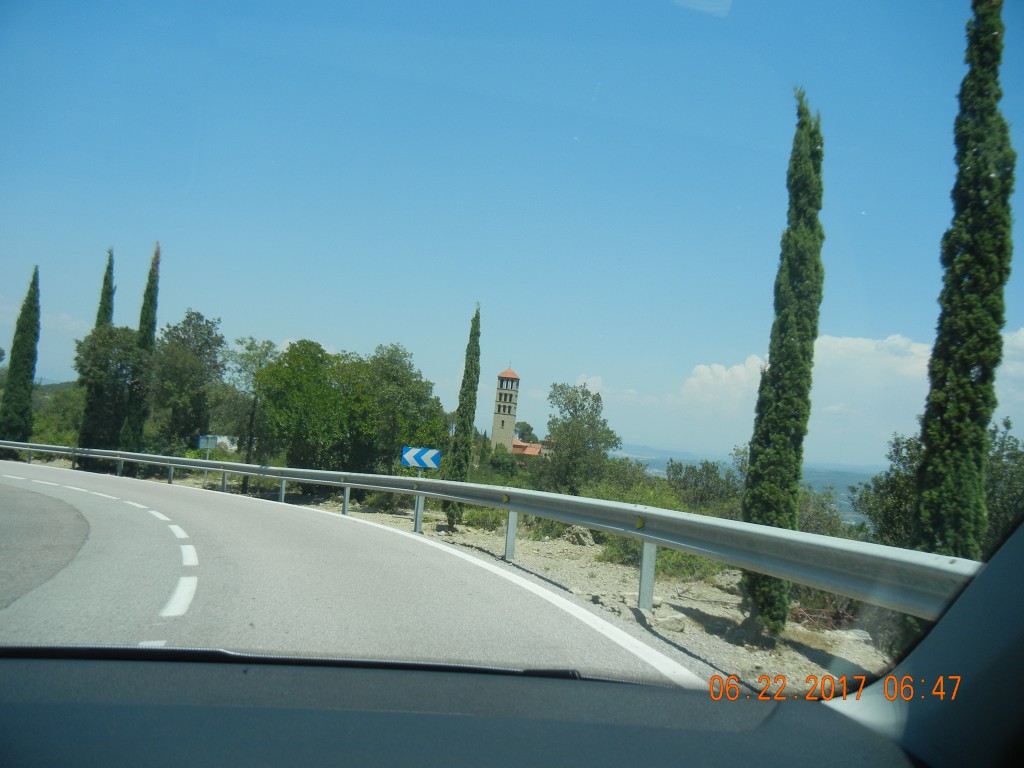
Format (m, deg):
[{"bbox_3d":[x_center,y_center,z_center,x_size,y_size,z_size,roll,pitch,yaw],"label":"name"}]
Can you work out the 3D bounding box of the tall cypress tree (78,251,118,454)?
[{"bbox_3d":[-16.539,-1.069,35.800,1.250,8.600,1.250,5,-2,0],"label":"tall cypress tree"}]

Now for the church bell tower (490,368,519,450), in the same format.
[{"bbox_3d":[-1.817,7.146,215.000,4.800,22.000,4.800,5,-2,9],"label":"church bell tower"}]

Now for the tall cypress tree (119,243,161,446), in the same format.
[{"bbox_3d":[-13.939,-1.162,33.800,1.050,8.400,1.050,5,-2,0],"label":"tall cypress tree"}]

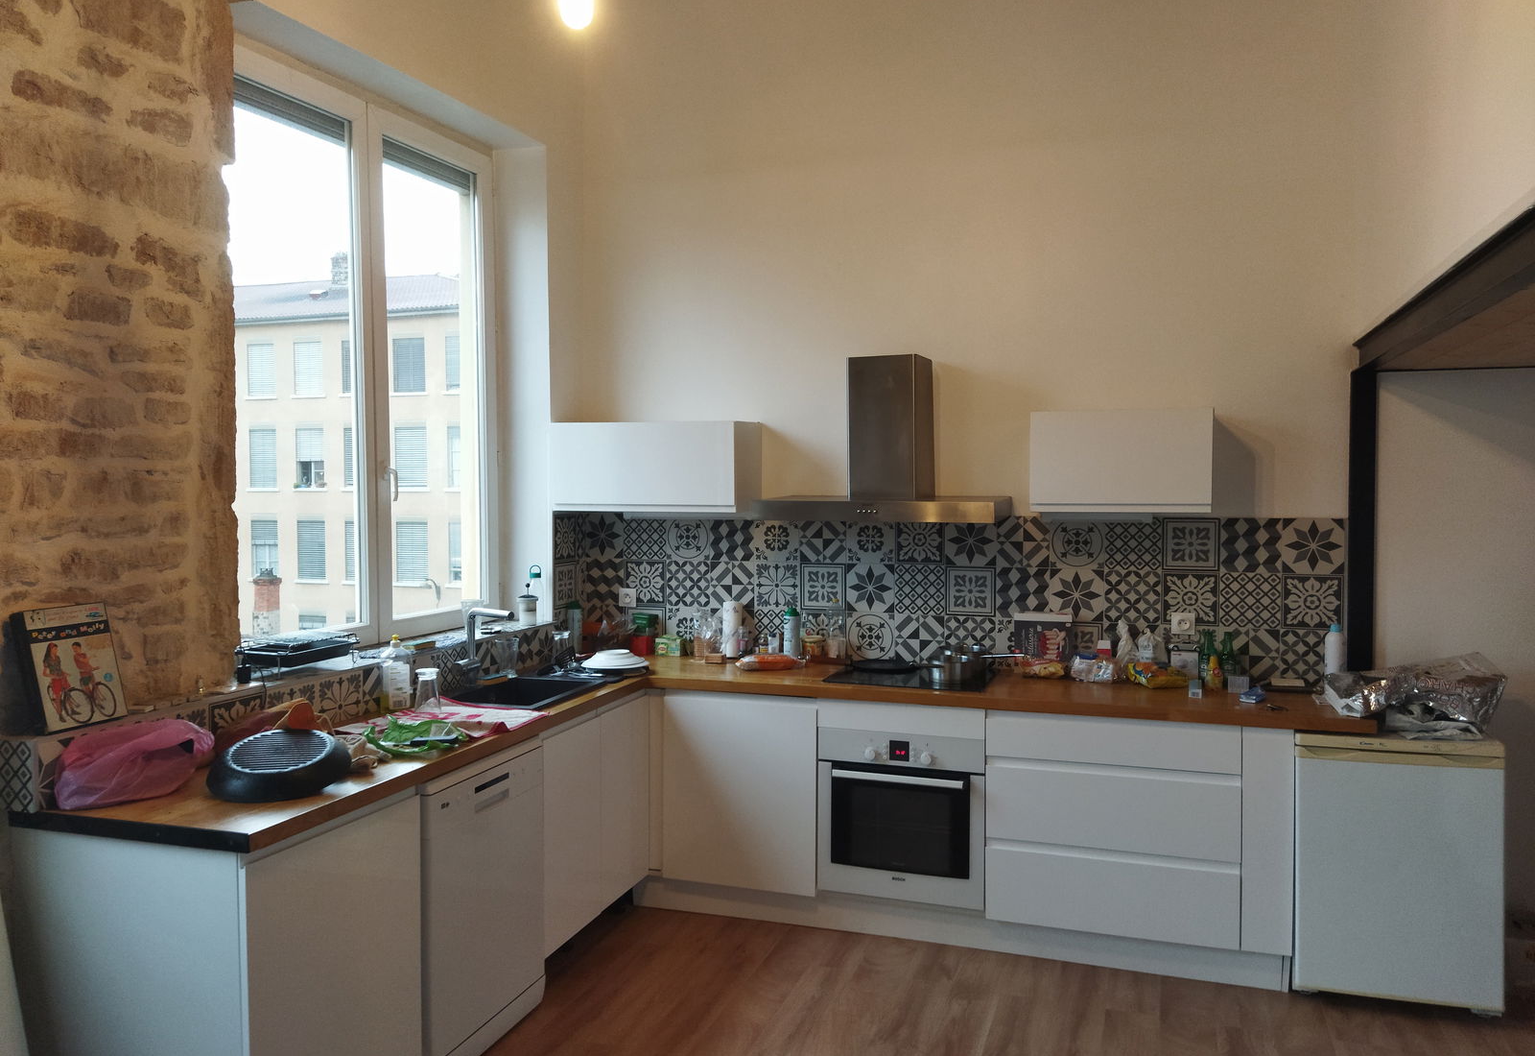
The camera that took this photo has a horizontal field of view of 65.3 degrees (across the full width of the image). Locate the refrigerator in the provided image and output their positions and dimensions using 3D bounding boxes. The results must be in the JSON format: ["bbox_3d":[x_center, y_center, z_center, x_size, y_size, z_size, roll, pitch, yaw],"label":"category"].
[{"bbox_3d":[2.000,1.033,3.889,0.558,0.835,0.575,1,4,21],"label":"refrigerator"}]

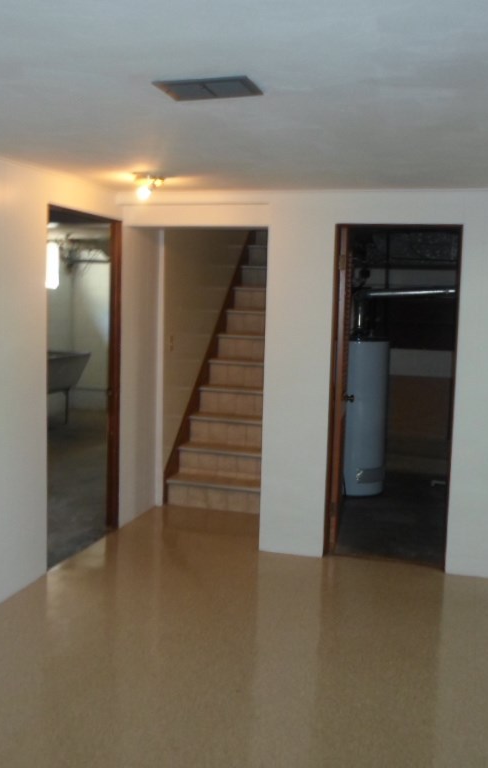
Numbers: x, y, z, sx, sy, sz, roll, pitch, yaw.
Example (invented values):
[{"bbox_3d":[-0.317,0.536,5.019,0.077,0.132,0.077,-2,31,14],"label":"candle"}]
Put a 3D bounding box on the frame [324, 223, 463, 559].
[{"bbox_3d":[0.883,0.085,4.435,0.730,2.033,0.125,3,7,17],"label":"frame"}]

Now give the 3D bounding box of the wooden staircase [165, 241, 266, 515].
[{"bbox_3d":[0.201,-0.355,6.475,0.939,2.420,2.320,3,7,17],"label":"wooden staircase"}]

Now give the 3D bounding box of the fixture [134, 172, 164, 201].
[{"bbox_3d":[-0.517,-1.056,4.020,0.170,0.135,0.170,1,6,0],"label":"fixture"}]

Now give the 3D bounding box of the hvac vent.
[{"bbox_3d":[-0.109,-0.926,2.316,0.300,0.022,0.201,3,7,17],"label":"hvac vent"}]

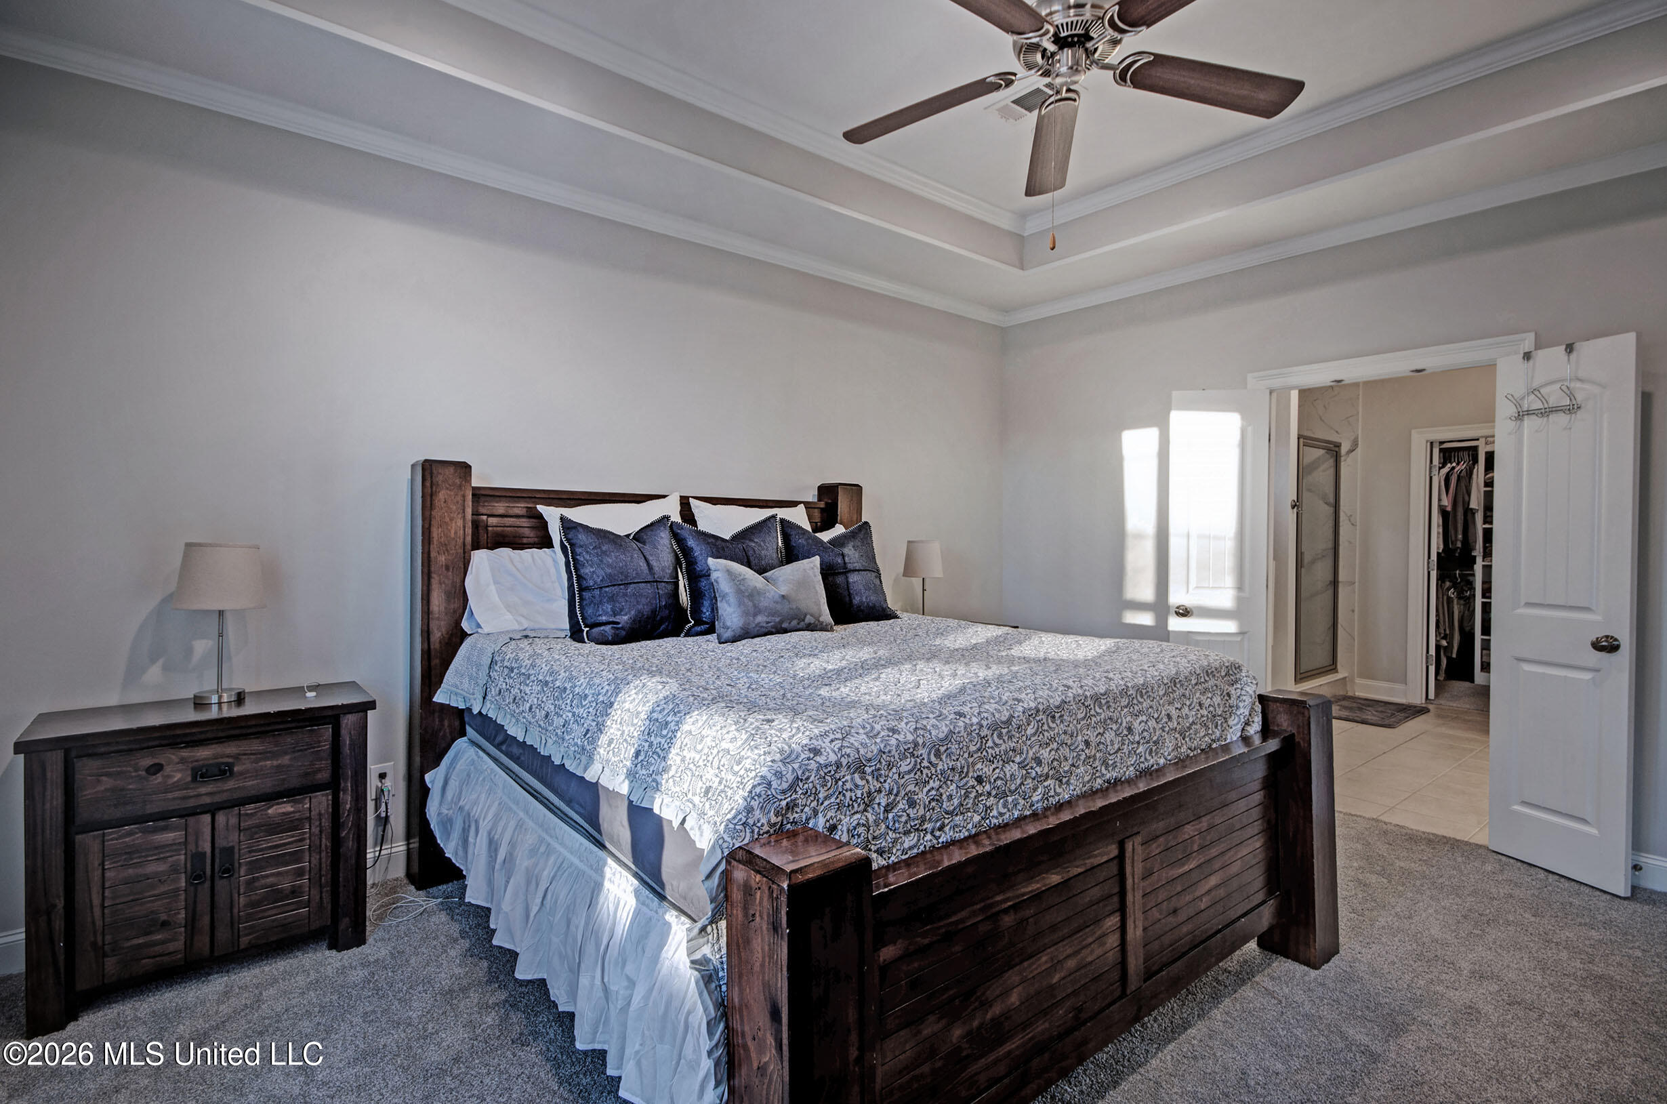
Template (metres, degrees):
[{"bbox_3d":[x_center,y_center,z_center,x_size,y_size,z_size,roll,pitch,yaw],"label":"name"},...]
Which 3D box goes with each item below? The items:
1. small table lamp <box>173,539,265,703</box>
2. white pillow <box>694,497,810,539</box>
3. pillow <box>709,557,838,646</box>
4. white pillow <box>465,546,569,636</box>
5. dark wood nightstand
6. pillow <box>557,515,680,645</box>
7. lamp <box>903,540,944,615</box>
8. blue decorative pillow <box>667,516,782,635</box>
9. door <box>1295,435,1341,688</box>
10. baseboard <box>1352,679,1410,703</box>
[{"bbox_3d":[-1.916,0.218,2.320,0.224,0.494,0.224,-1,2,-39],"label":"small table lamp"},{"bbox_3d":[-0.333,0.050,3.410,0.615,0.554,0.171,-1,-18,-39],"label":"white pillow"},{"bbox_3d":[-0.230,0.177,2.875,0.504,0.333,0.131,-1,-26,-39],"label":"pillow"},{"bbox_3d":[-1.027,0.153,2.931,0.746,0.393,0.171,-1,-31,-39],"label":"white pillow"},{"bbox_3d":[-1.893,0.851,2.265,0.772,0.769,0.413,-1,2,-39],"label":"dark wood nightstand"},{"bbox_3d":[-0.768,0.093,2.698,0.161,0.454,0.454,-22,-14,41],"label":"pillow"},{"bbox_3d":[0.501,0.187,4.177,0.227,0.499,0.227,0,1,0],"label":"lamp"},{"bbox_3d":[-0.420,0.093,3.005,0.484,0.464,0.161,-1,-15,-41],"label":"blue decorative pillow"},{"bbox_3d":[3.867,0.067,5.870,0.988,1.875,0.040,-1,2,-39],"label":"door"},{"bbox_3d":[4.421,1.117,5.970,0.016,0.136,0.348,-1,2,-39],"label":"baseboard"}]

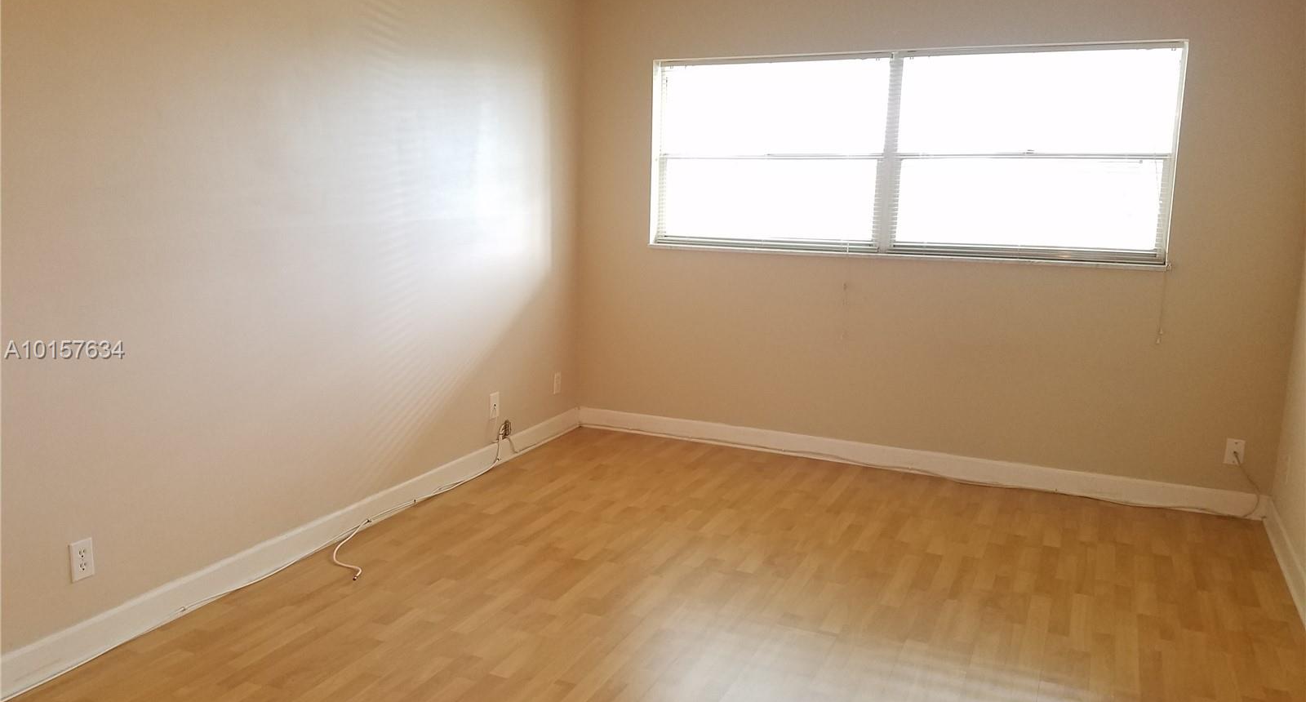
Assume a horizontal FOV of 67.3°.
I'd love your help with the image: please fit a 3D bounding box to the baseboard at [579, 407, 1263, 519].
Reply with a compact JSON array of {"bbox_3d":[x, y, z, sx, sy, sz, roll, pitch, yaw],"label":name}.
[{"bbox_3d":[1.104,0.521,4.895,3.350,0.120,0.016,6,12,24],"label":"baseboard"}]

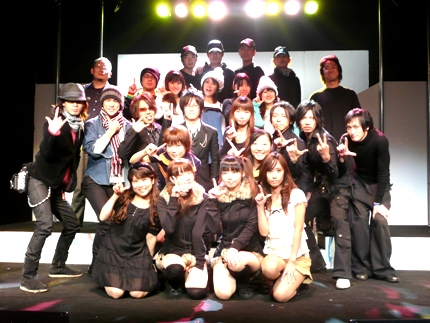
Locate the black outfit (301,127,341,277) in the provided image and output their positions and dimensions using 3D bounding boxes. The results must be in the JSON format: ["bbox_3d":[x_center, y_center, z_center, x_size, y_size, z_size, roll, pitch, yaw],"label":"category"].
[{"bbox_3d":[0.833,0.302,4.500,0.440,1.100,0.420,0,-4,11],"label":"black outfit"}]

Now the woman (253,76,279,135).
[{"bbox_3d":[0.568,-0.077,5.794,0.450,1.517,0.340,0,-4,9],"label":"woman"}]

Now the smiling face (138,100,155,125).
[{"bbox_3d":[-0.545,-0.394,4.750,0.150,0.200,0.140,-12,0,-8],"label":"smiling face"}]

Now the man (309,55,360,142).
[{"bbox_3d":[1.145,-0.173,5.637,0.520,1.695,0.330,0,-4,9],"label":"man"}]

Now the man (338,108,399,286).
[{"bbox_3d":[1.196,0.265,4.650,0.500,1.370,0.620,0,-1,20],"label":"man"}]

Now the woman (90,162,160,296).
[{"bbox_3d":[-0.638,0.499,4.250,0.520,0.950,0.620,0,-1,-6],"label":"woman"}]

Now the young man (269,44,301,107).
[{"bbox_3d":[0.745,-0.385,6.386,0.480,1.722,0.320,0,-4,7],"label":"young man"}]

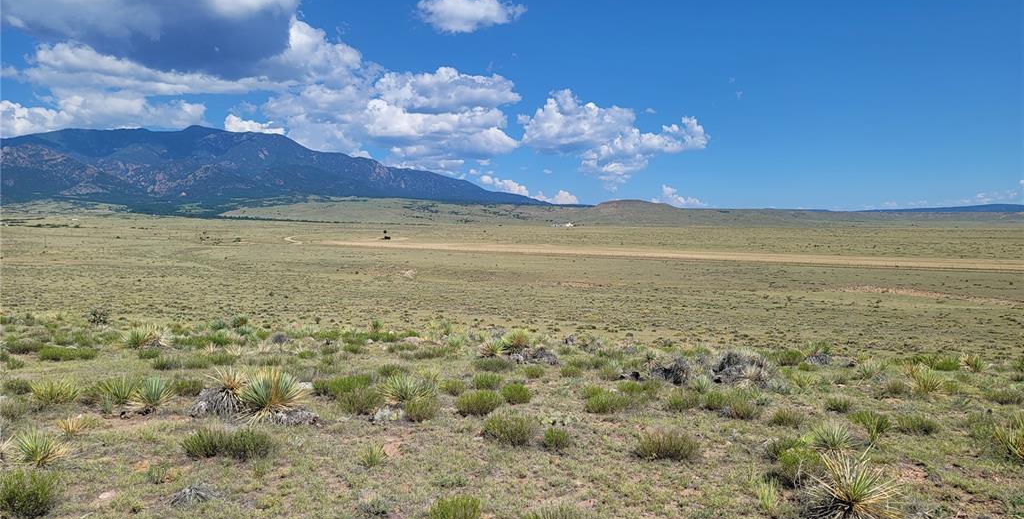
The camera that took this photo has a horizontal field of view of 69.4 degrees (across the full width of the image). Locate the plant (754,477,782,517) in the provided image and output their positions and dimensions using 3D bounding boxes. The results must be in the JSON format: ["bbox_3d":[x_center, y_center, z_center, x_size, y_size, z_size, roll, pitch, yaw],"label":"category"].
[{"bbox_3d":[1.623,1.490,4.678,0.165,0.222,0.156,0,3,0],"label":"plant"}]

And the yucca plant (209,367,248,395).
[{"bbox_3d":[-2.911,1.246,7.578,0.420,0.282,0.399,0,3,0],"label":"yucca plant"}]

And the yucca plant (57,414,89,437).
[{"bbox_3d":[-3.910,1.473,6.577,0.285,0.161,0.270,0,3,0],"label":"yucca plant"}]

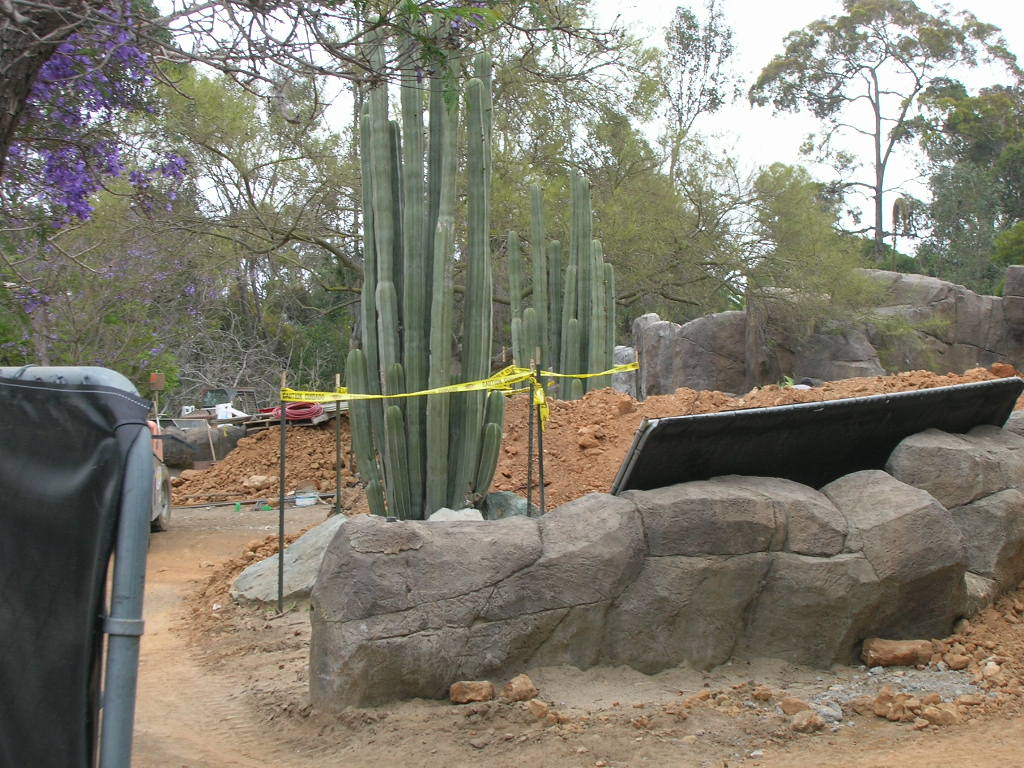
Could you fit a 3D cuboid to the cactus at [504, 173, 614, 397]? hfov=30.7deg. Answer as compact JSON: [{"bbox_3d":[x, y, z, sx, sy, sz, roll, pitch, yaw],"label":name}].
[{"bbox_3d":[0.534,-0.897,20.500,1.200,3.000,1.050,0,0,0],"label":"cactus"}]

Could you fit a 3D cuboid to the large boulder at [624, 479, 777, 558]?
[{"bbox_3d":[1.077,0.769,10.650,0.880,0.410,0.650,0,0,-10],"label":"large boulder"}]

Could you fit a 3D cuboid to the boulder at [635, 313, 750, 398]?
[{"bbox_3d":[2.238,-0.271,23.500,1.450,1.300,1.000,0,0,0],"label":"boulder"}]

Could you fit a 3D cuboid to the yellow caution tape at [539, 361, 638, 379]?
[{"bbox_3d":[0.722,-0.137,17.600,0.980,0.170,0.100,0,0,0],"label":"yellow caution tape"}]

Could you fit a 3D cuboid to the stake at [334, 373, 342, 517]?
[{"bbox_3d":[-1.415,0.559,15.200,0.040,1.300,0.040,0,0,0],"label":"stake"}]

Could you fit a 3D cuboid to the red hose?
[{"bbox_3d":[-2.877,0.369,25.000,0.720,0.200,0.660,0,0,0],"label":"red hose"}]

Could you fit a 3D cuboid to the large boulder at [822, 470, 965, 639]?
[{"bbox_3d":[2.231,0.986,10.900,0.850,0.900,0.800,0,0,-5],"label":"large boulder"}]

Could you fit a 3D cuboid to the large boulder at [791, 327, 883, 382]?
[{"bbox_3d":[4.292,-0.322,24.500,1.200,0.800,0.800,0,0,0],"label":"large boulder"}]

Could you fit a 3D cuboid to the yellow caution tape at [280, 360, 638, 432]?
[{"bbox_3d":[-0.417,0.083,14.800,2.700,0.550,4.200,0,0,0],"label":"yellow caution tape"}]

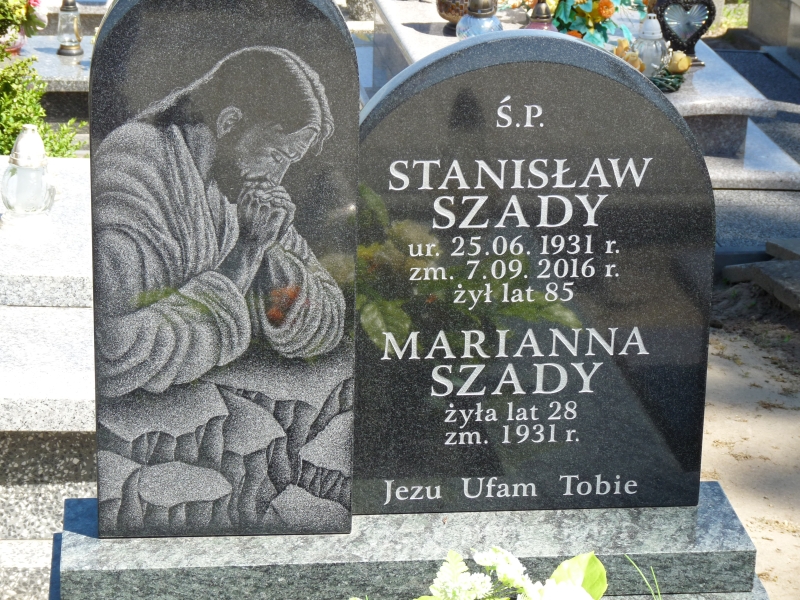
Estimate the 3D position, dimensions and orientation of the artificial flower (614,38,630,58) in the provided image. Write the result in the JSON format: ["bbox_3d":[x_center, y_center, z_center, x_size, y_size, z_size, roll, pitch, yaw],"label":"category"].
[{"bbox_3d":[0.555,-0.622,5.820,0.045,0.054,0.047,-1,18,-6],"label":"artificial flower"}]

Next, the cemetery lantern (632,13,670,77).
[{"bbox_3d":[0.621,-0.623,5.780,0.091,0.173,0.091,-1,18,-6],"label":"cemetery lantern"}]

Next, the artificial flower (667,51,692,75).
[{"bbox_3d":[0.689,-0.585,5.740,0.058,0.052,0.056,-1,18,-6],"label":"artificial flower"}]

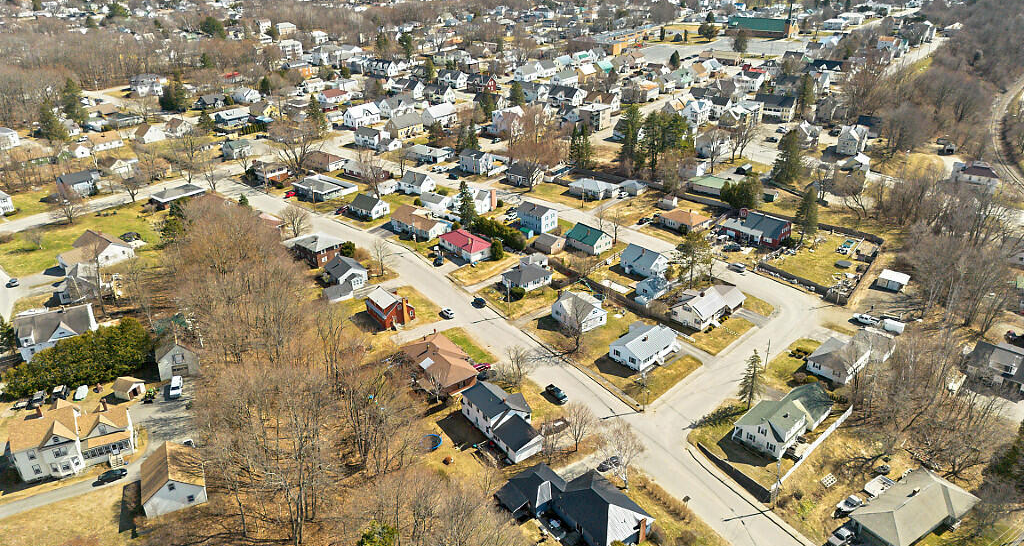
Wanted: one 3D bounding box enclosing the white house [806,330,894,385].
[{"bbox_3d":[75.720,16.550,157.020,11.100,6.400,21.800,23,35,38],"label":"white house"}]

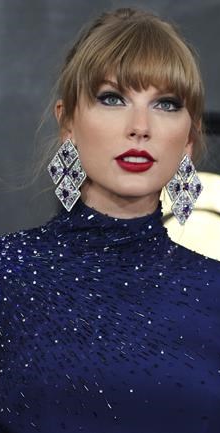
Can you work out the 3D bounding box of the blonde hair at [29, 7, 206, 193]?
[{"bbox_3d":[0.012,-0.143,2.200,0.195,0.217,0.225,3,0,-12],"label":"blonde hair"}]

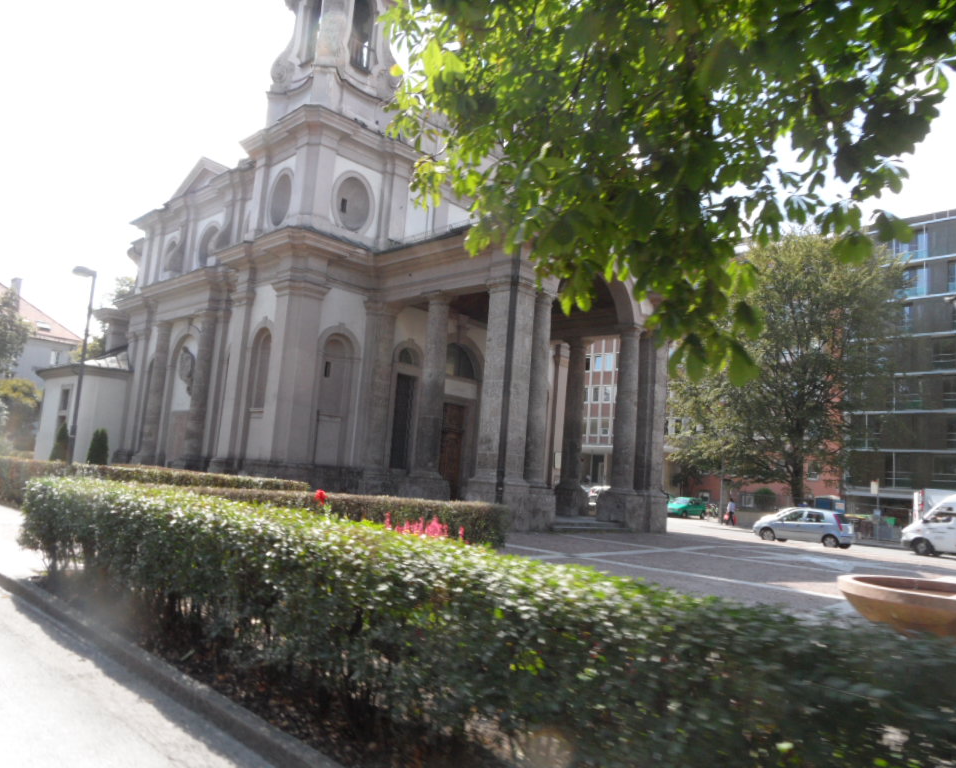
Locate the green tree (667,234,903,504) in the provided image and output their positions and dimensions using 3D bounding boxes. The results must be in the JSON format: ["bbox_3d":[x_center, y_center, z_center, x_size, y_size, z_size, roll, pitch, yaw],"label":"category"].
[{"bbox_3d":[19.371,-0.379,44.575,13.200,18.470,13.200,-3,-10,45],"label":"green tree"}]

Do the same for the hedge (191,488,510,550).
[{"bbox_3d":[-2.821,3.158,16.446,7.800,1.070,0.950,9,-8,-32],"label":"hedge"}]

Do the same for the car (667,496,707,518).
[{"bbox_3d":[14.204,8.495,49.261,1.690,1.470,3.950,-3,-10,45],"label":"car"}]

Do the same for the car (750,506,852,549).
[{"bbox_3d":[13.518,5.886,29.626,3.860,1.480,1.670,-2,-10,42],"label":"car"}]

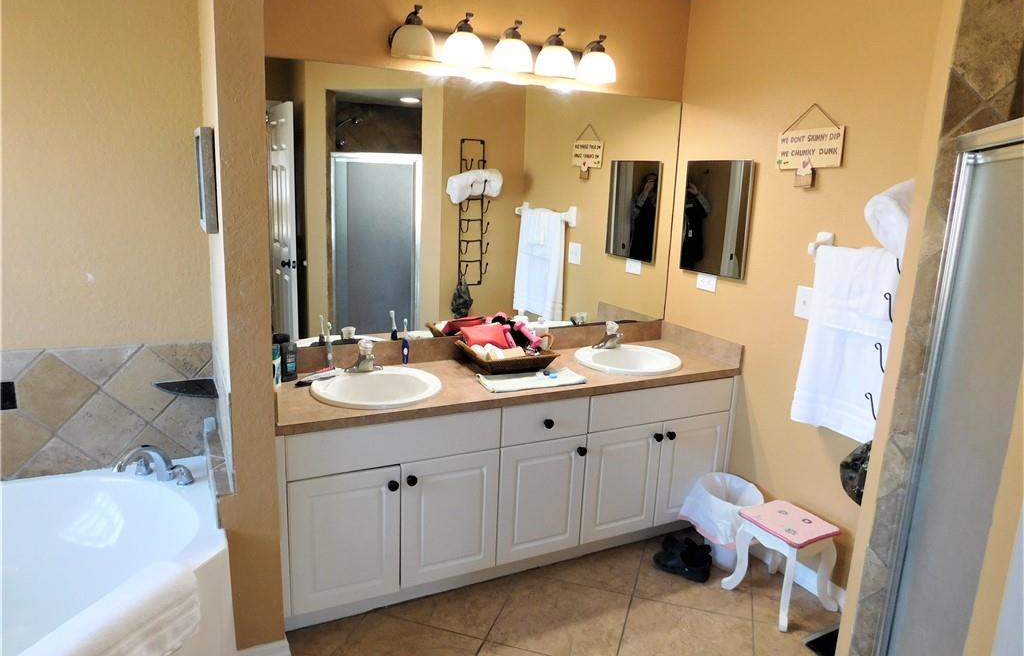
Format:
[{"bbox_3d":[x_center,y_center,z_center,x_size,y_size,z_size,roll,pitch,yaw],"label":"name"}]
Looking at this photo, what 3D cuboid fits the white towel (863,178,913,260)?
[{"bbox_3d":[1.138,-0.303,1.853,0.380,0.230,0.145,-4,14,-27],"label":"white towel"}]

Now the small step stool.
[{"bbox_3d":[1.070,0.914,2.670,0.295,0.340,0.320,-4,14,-27],"label":"small step stool"}]

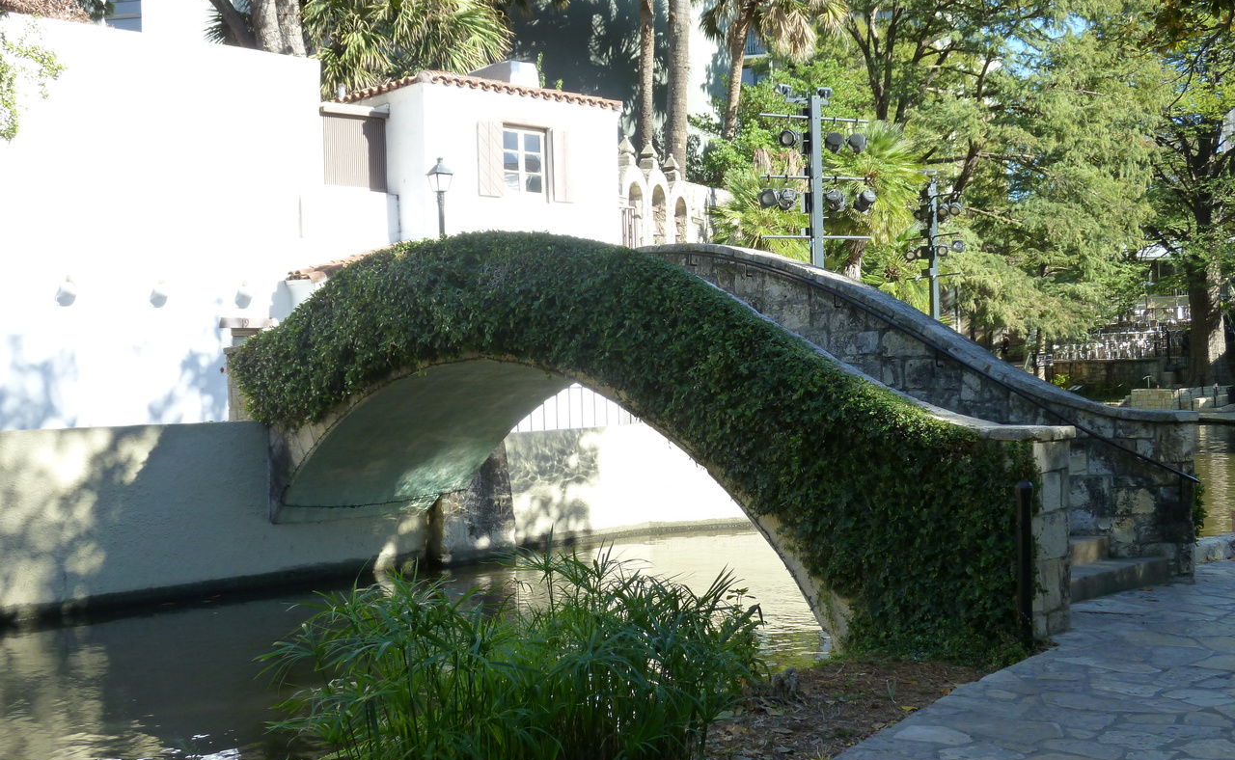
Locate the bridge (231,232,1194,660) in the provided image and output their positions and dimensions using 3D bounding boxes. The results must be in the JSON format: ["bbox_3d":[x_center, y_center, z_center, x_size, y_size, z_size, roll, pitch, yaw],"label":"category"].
[{"bbox_3d":[0.006,0.175,12.130,2.700,2.860,10.200,-2,1,-41],"label":"bridge"}]

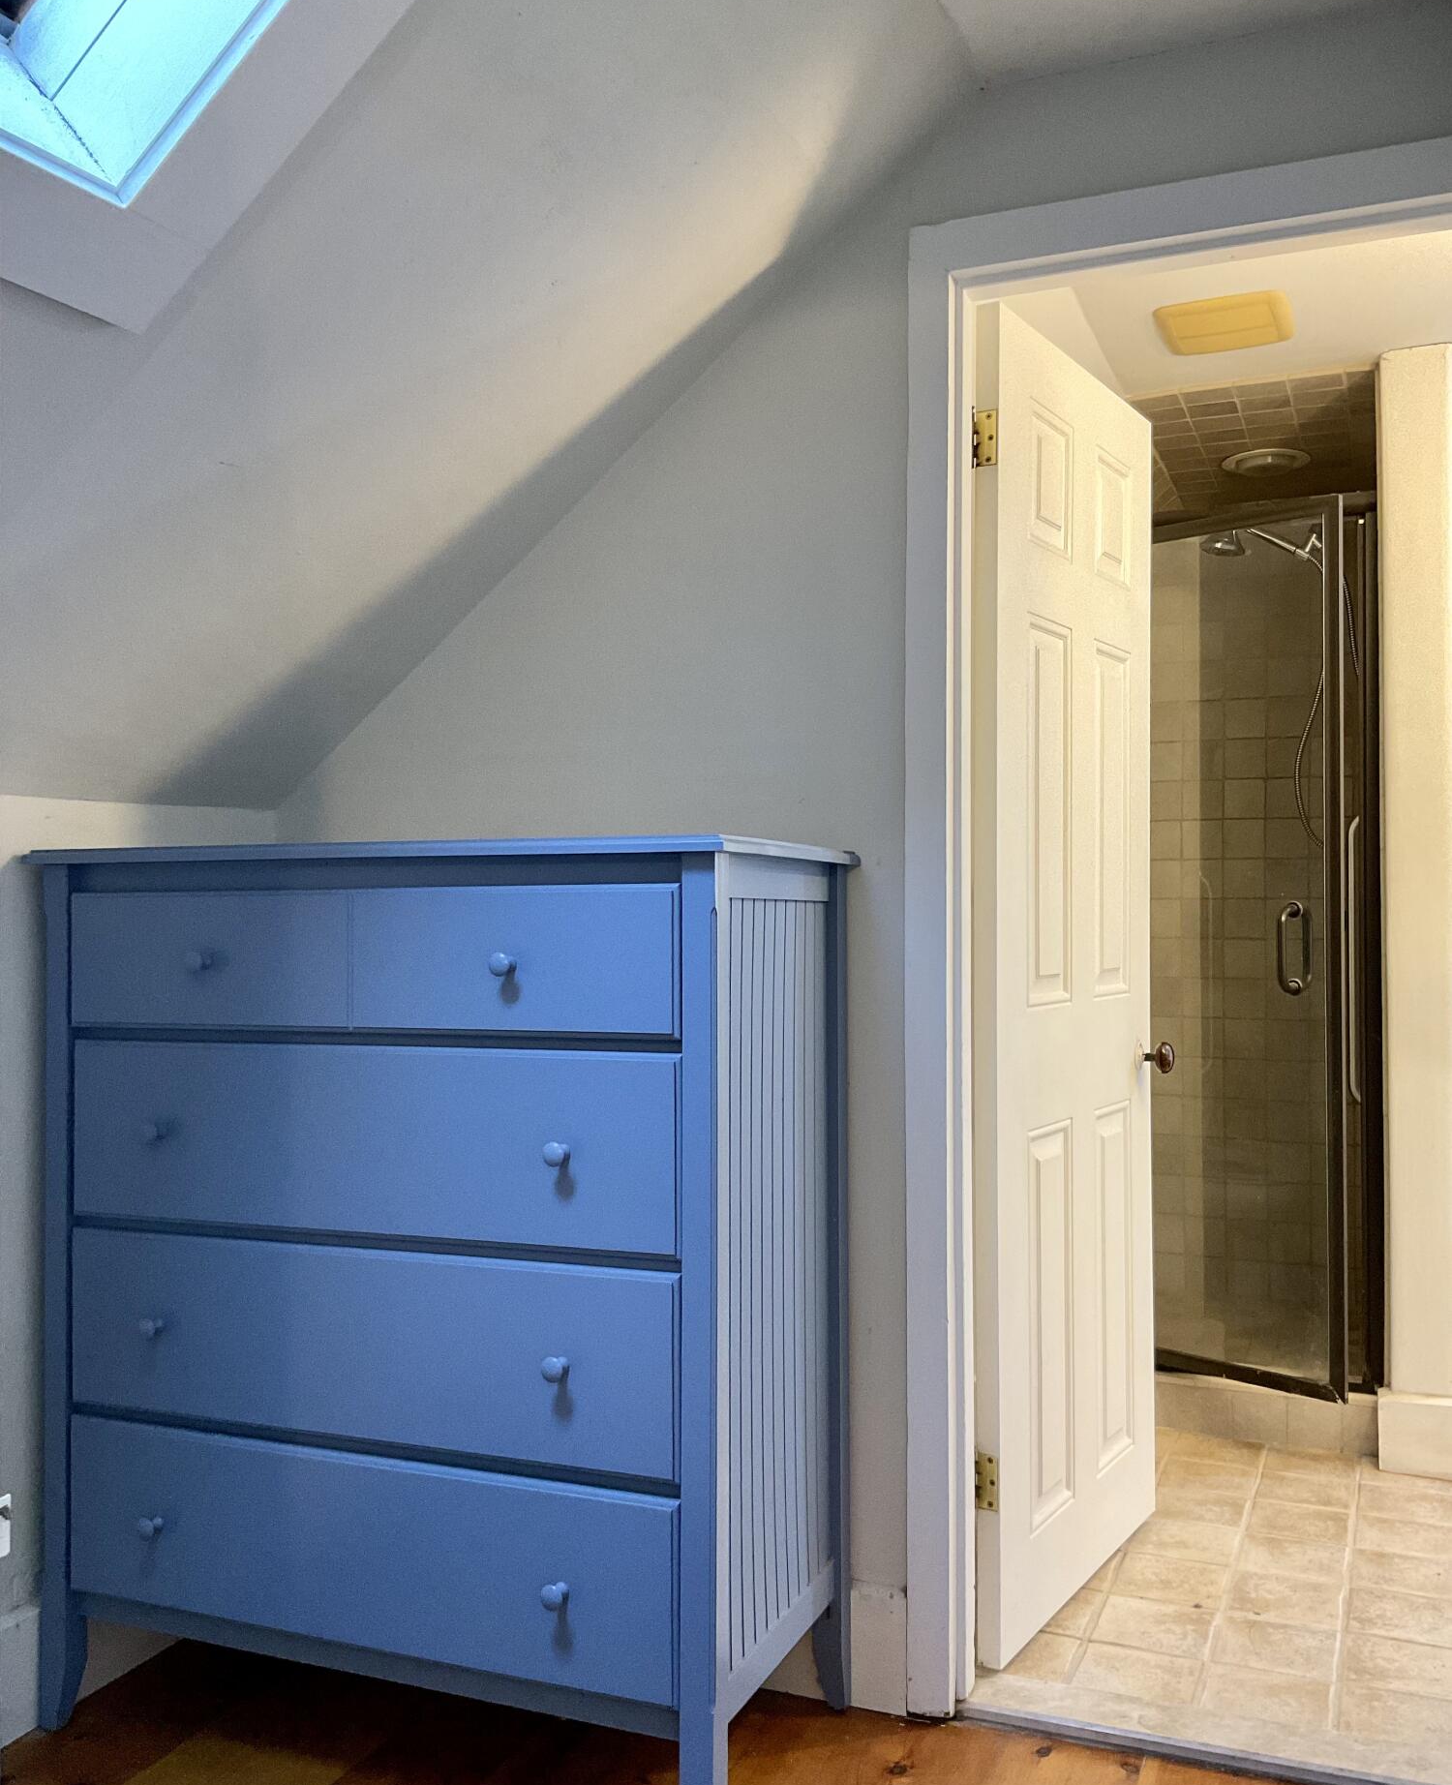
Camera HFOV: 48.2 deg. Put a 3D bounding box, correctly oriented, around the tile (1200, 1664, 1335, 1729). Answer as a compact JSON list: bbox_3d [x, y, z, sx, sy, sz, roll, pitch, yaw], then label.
[{"bbox_3d":[0.784,1.165,2.349,0.172,0.010,0.152,0,-1,23],"label":"tile"}]

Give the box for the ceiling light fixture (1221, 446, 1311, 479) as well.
[{"bbox_3d":[1.355,-1.067,4.068,0.213,0.035,0.213,0,-1,23],"label":"ceiling light fixture"}]

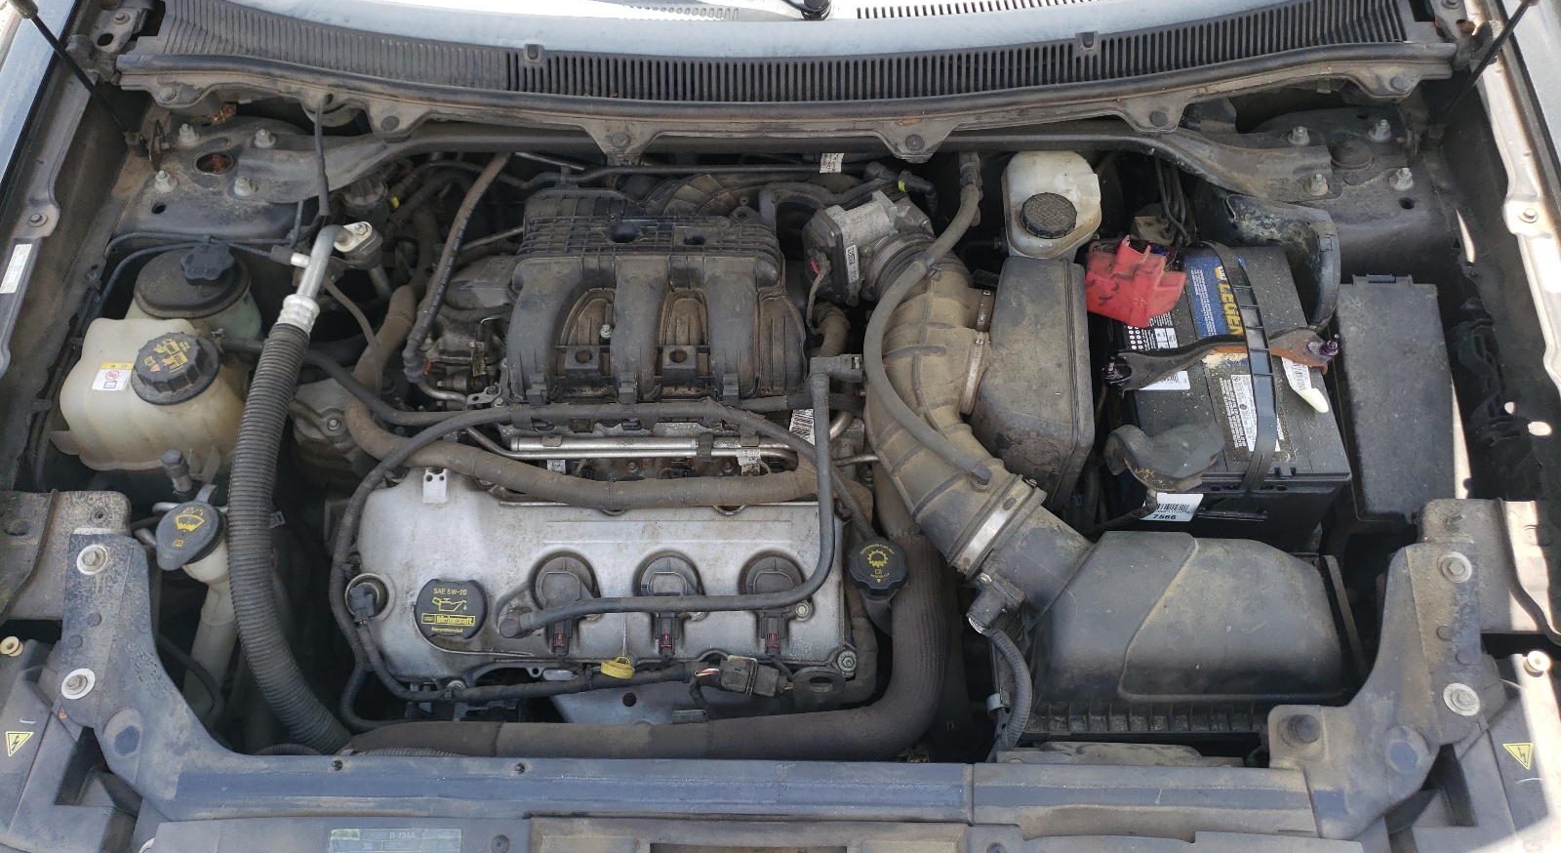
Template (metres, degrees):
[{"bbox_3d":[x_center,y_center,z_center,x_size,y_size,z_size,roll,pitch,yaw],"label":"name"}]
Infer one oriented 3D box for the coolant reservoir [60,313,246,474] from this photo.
[{"bbox_3d":[-0.626,-0.029,1.170,0.150,0.140,0.125,0,57,0],"label":"coolant reservoir"}]

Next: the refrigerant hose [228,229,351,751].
[{"bbox_3d":[-0.450,0.050,1.140,0.120,0.165,0.520,0,57,0],"label":"refrigerant hose"}]

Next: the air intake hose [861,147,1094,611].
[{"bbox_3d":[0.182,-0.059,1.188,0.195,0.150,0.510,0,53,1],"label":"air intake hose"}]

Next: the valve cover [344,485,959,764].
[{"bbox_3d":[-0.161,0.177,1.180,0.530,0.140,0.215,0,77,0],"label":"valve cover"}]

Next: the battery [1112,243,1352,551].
[{"bbox_3d":[0.452,-0.022,1.282,0.192,0.192,0.306,0,53,1],"label":"battery"}]

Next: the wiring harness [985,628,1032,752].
[{"bbox_3d":[0.208,0.240,1.070,0.045,0.100,0.085,0,57,0],"label":"wiring harness"}]

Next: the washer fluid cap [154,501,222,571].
[{"bbox_3d":[-0.560,0.103,1.110,0.056,0.028,0.060,24,71,9],"label":"washer fluid cap"}]

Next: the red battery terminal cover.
[{"bbox_3d":[0.363,-0.148,1.215,0.100,0.055,0.075,-12,54,-8],"label":"red battery terminal cover"}]

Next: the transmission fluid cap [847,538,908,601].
[{"bbox_3d":[0.098,0.147,1.177,0.058,0.032,0.058,0,53,1],"label":"transmission fluid cap"}]

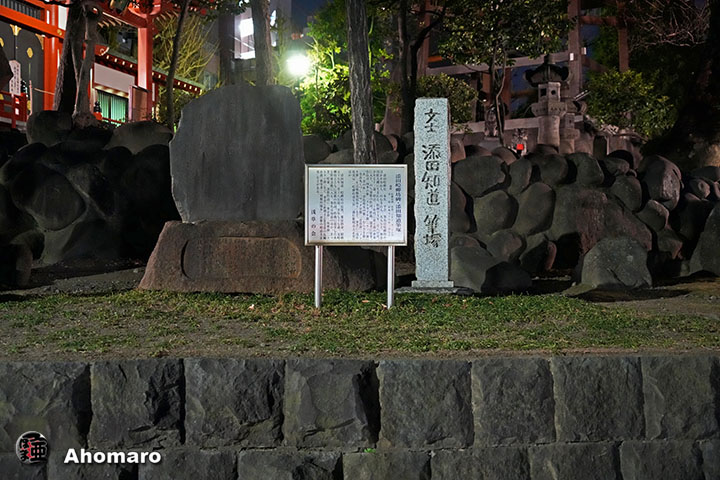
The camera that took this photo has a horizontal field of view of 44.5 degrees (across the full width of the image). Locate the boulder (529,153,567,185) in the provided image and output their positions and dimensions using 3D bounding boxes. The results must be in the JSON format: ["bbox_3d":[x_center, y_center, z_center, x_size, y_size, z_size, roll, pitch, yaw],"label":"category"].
[{"bbox_3d":[2.314,-0.865,10.800,0.491,0.417,0.450,0,0,0],"label":"boulder"}]

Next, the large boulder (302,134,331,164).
[{"bbox_3d":[-0.588,-1.121,10.900,0.468,0.372,0.450,0,0,0],"label":"large boulder"}]

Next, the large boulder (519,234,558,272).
[{"bbox_3d":[2.017,0.153,10.000,0.432,0.432,0.420,0,0,0],"label":"large boulder"}]

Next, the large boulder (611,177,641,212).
[{"bbox_3d":[3.210,-0.548,10.600,0.385,0.434,0.400,0,0,0],"label":"large boulder"}]

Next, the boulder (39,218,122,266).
[{"bbox_3d":[-3.469,0.019,11.000,1.000,0.575,0.700,0,0,0],"label":"boulder"}]

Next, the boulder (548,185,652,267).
[{"bbox_3d":[2.761,-0.155,10.100,1.194,0.964,0.850,0,0,0],"label":"boulder"}]

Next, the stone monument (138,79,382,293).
[{"bbox_3d":[-1.006,-0.510,8.700,2.270,2.040,0.850,0,0,0],"label":"stone monument"}]

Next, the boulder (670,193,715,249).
[{"bbox_3d":[4.043,-0.225,10.700,0.535,0.705,0.450,0,0,0],"label":"boulder"}]

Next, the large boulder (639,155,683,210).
[{"bbox_3d":[3.586,-0.686,10.500,0.525,0.668,0.550,0,0,0],"label":"large boulder"}]

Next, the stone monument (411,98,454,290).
[{"bbox_3d":[0.712,-0.445,8.600,0.410,1.850,0.380,0,0,5],"label":"stone monument"}]

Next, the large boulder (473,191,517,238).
[{"bbox_3d":[1.571,-0.290,10.200,0.533,0.568,0.500,0,0,0],"label":"large boulder"}]

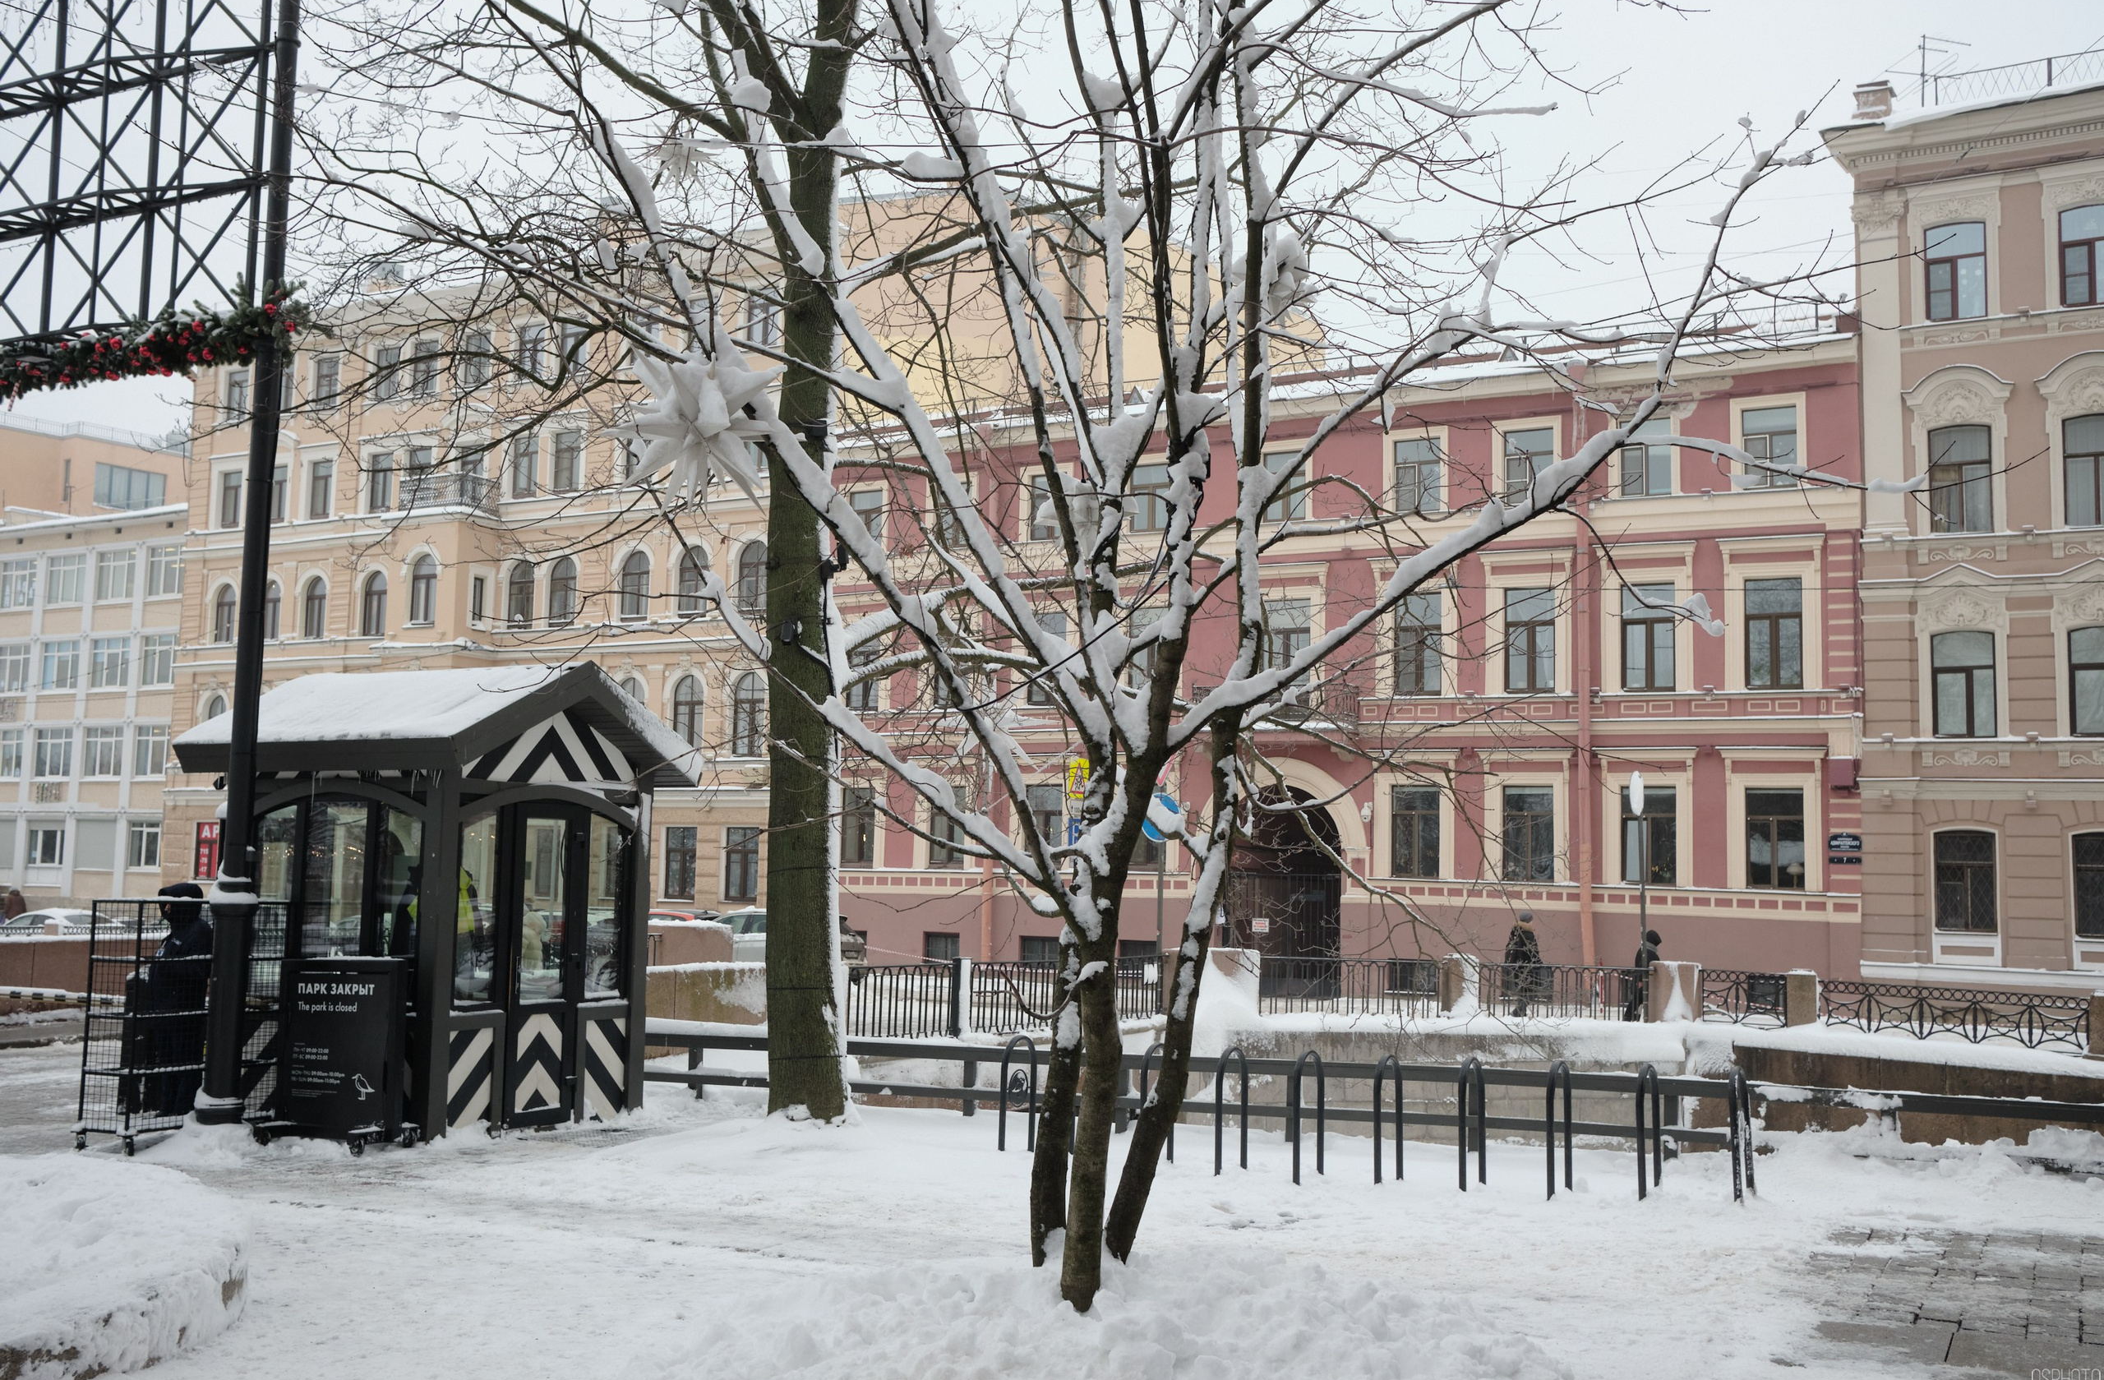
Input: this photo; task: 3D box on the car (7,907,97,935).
[{"bbox_3d":[-24.572,6.164,51.000,4.500,1.450,1.800,-2,-7,32],"label":"car"}]

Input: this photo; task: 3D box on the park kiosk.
[{"bbox_3d":[-4.737,1.542,15.825,2.982,3.404,2.603,-2,-7,31],"label":"park kiosk"}]

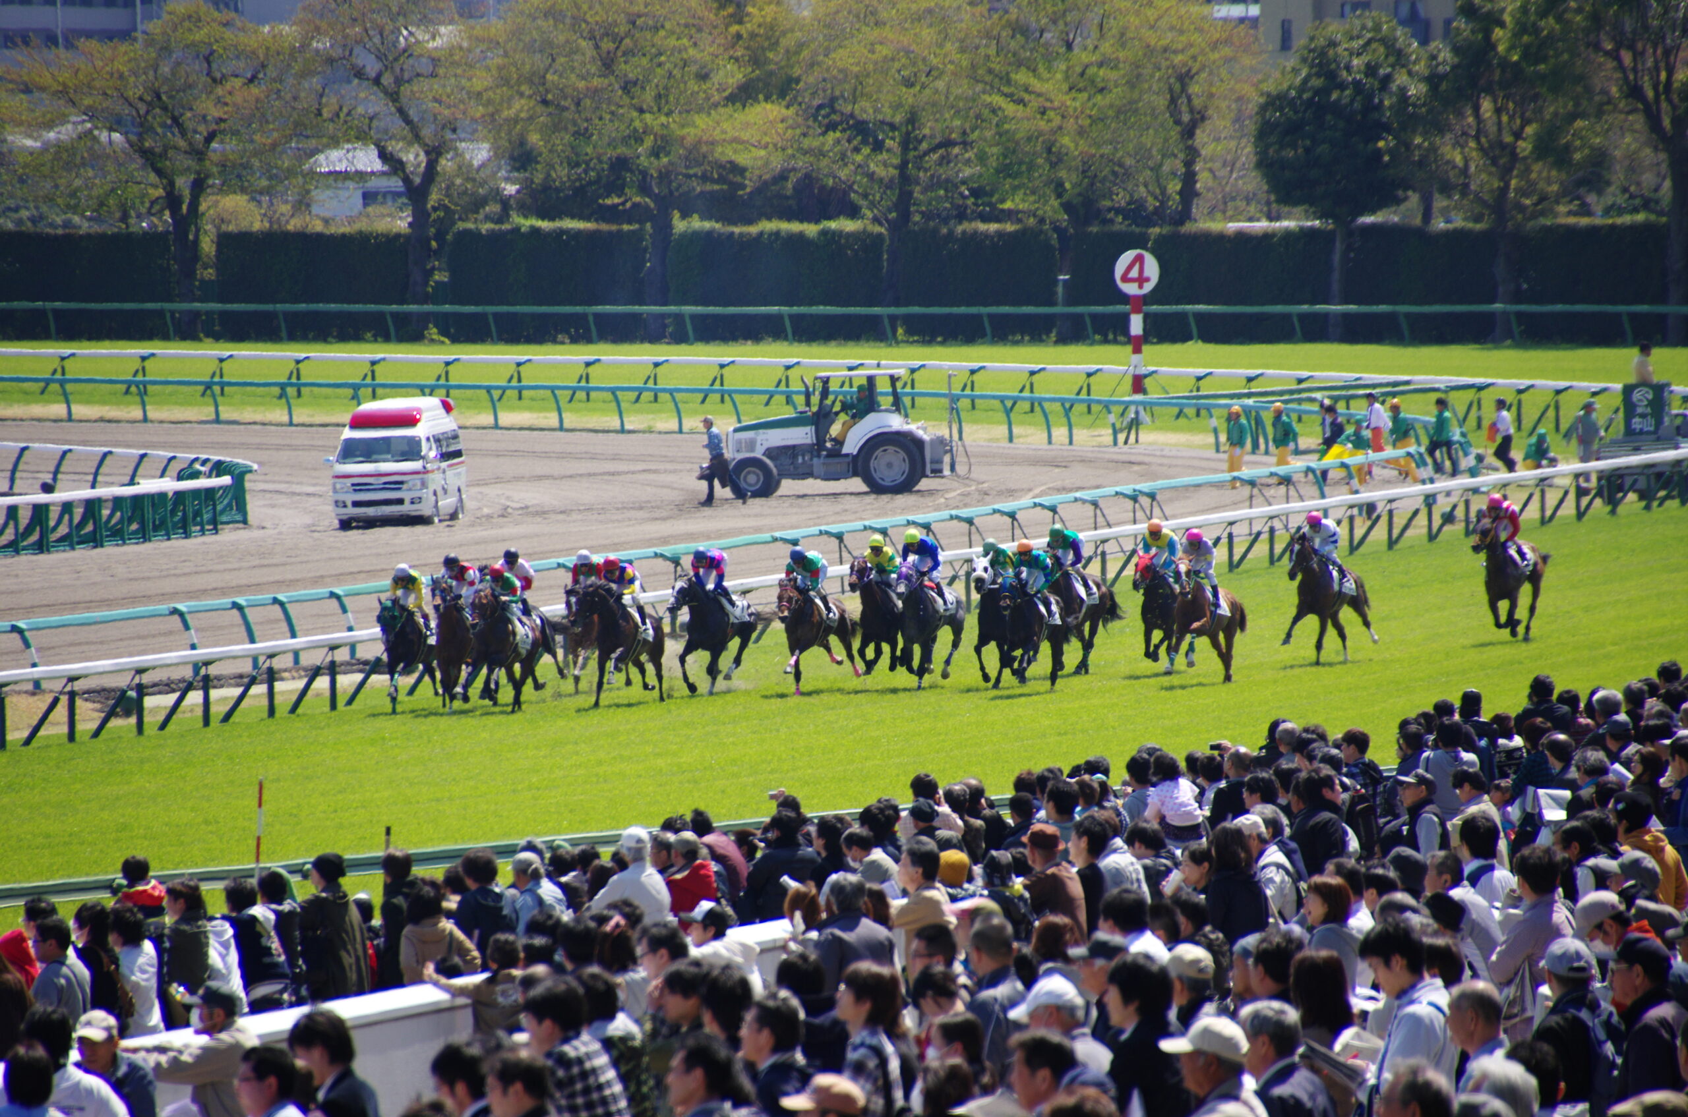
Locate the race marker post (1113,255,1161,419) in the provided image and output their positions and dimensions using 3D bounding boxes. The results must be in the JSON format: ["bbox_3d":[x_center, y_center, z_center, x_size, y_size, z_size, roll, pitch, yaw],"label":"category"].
[{"bbox_3d":[6.844,-5.180,442.000,1.060,4.060,0.400,0,2,6],"label":"race marker post"}]

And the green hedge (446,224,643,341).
[{"bbox_3d":[-8.286,-7.657,528.000,5.600,3.350,1.200,0,2,0],"label":"green hedge"}]

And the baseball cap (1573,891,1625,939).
[{"bbox_3d":[3.196,1.503,80.500,0.260,0.140,0.180,-39,-6,12],"label":"baseball cap"}]

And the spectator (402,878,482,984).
[{"bbox_3d":[-2.586,2.855,121.255,0.500,1.620,0.340,-1,1,-30],"label":"spectator"}]

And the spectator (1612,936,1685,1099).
[{"bbox_3d":[2.908,2.188,68.026,0.320,1.680,0.480,1,2,37],"label":"spectator"}]

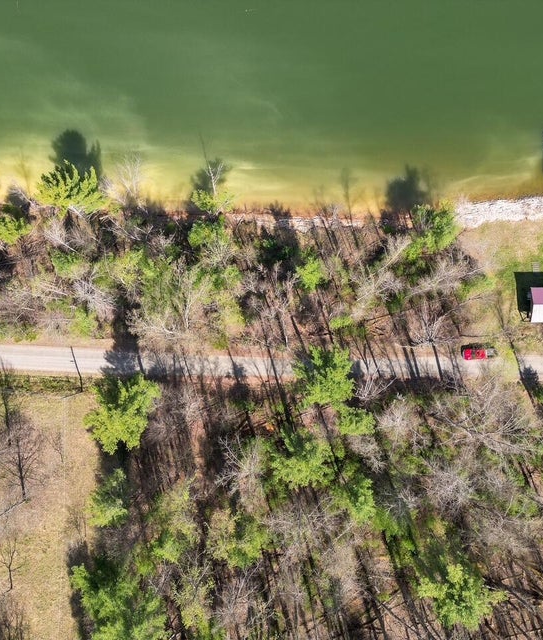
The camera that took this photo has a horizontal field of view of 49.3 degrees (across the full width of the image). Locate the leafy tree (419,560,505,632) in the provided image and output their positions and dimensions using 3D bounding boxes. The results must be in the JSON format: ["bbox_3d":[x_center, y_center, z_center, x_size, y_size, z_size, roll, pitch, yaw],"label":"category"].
[{"bbox_3d":[31.201,45.406,97.134,13.000,13.000,11.000,0,88,0],"label":"leafy tree"}]

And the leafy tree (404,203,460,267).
[{"bbox_3d":[27.913,-14.777,102.231,7.700,13.000,7.700,0,88,0],"label":"leafy tree"}]

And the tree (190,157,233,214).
[{"bbox_3d":[-10.300,-22.600,103.500,7.400,11.500,7.400,0,90,0],"label":"tree"}]

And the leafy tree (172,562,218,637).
[{"bbox_3d":[-12.600,45.800,98.300,7.300,12.500,7.300,0,90,0],"label":"leafy tree"}]

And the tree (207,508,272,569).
[{"bbox_3d":[-5.300,36.000,98.500,9.300,12.000,9.300,0,90,0],"label":"tree"}]

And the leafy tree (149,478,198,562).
[{"bbox_3d":[-15.800,32.700,98.500,7.800,13.000,7.800,0,90,0],"label":"leafy tree"}]

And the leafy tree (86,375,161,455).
[{"bbox_3d":[-22.400,14.200,98.200,11.000,17.500,11.000,0,90,0],"label":"leafy tree"}]

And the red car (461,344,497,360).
[{"bbox_3d":[37.400,6.250,106.100,5.400,1.750,1.950,0,90,0],"label":"red car"}]

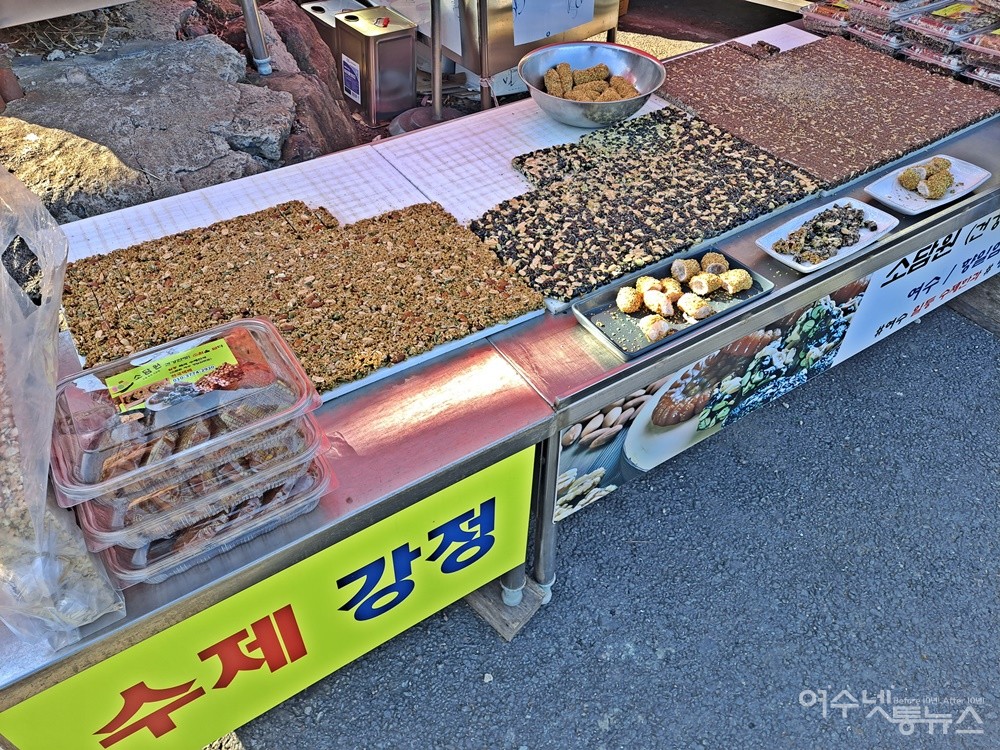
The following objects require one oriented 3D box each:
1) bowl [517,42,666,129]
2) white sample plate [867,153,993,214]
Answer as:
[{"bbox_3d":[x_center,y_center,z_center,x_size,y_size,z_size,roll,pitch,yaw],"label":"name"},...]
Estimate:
[{"bbox_3d":[0.206,-0.646,1.581,0.331,0.099,0.331,1,45,-1],"label":"bowl"},{"bbox_3d":[0.873,-0.391,1.409,0.281,0.025,0.108,-24,50,-23],"label":"white sample plate"}]

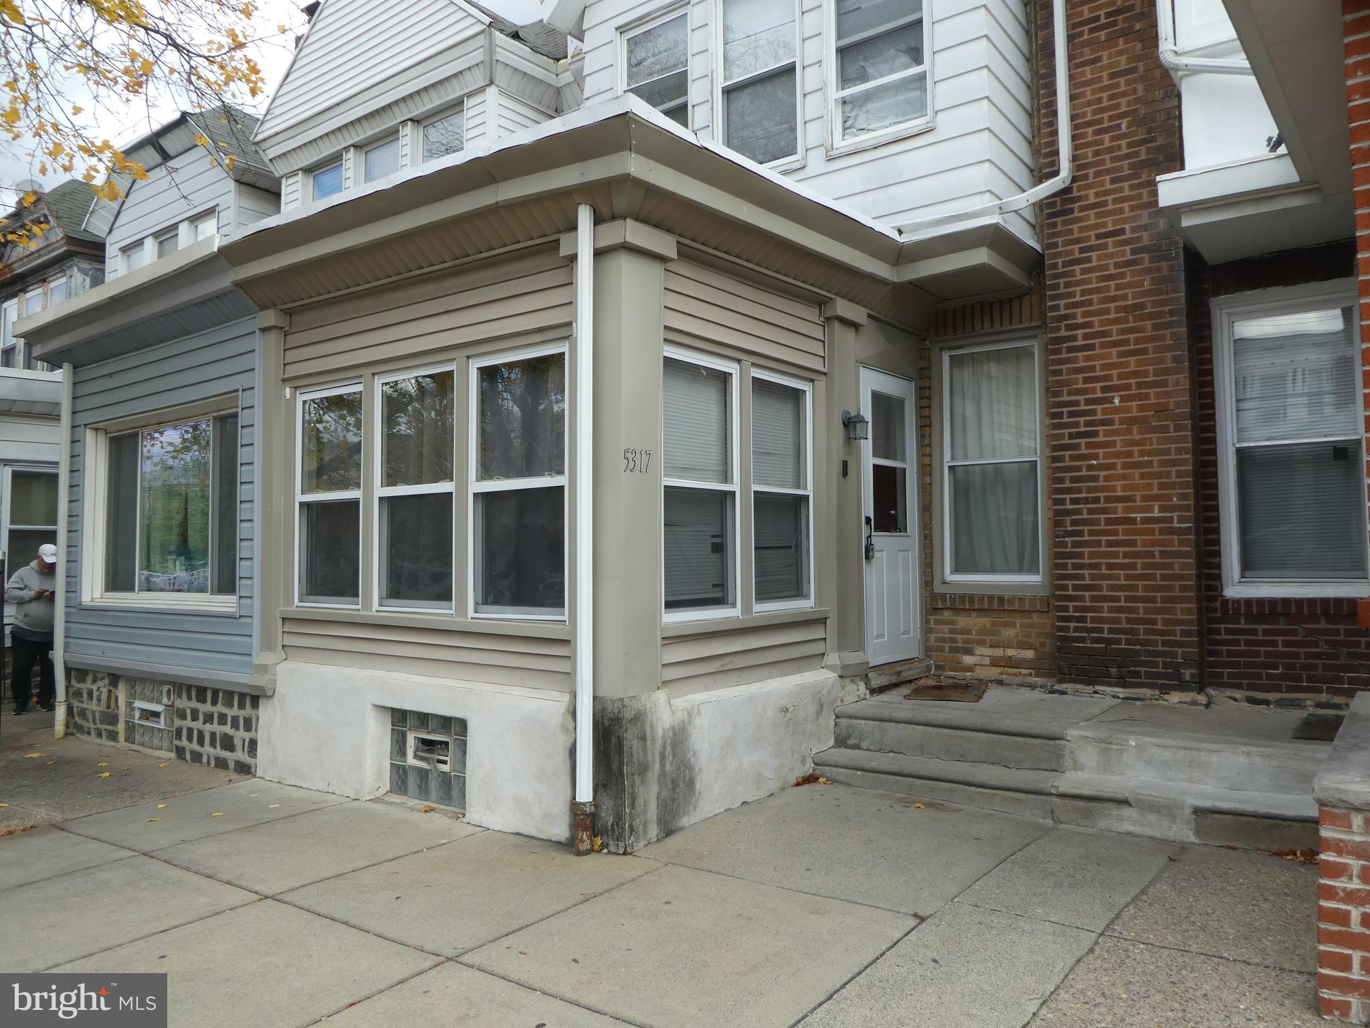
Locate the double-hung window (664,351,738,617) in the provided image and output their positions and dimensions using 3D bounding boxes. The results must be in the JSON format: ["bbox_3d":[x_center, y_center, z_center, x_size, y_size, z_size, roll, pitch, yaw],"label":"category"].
[{"bbox_3d":[0.101,-0.127,5.029,0.070,1.370,0.670,-2,-3,38],"label":"double-hung window"}]

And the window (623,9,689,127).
[{"bbox_3d":[-0.242,-3.293,7.730,0.710,1.470,0.080,-2,-3,36],"label":"window"}]

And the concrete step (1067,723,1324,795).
[{"bbox_3d":[2.574,1.224,4.813,1.200,0.240,0.290,-2,-3,37],"label":"concrete step"}]

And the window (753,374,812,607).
[{"bbox_3d":[0.564,-0.127,5.742,0.100,1.415,0.718,-2,-3,37],"label":"window"}]

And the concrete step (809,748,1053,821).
[{"bbox_3d":[1.406,1.503,5.359,1.380,0.165,0.290,-2,-3,37],"label":"concrete step"}]

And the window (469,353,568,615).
[{"bbox_3d":[-0.843,-0.149,4.962,0.740,1.410,0.100,-2,-3,37],"label":"window"}]

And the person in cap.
[{"bbox_3d":[-6.511,1.131,9.512,0.420,1.680,0.560,-2,-3,38],"label":"person in cap"}]

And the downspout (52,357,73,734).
[{"bbox_3d":[-5.245,0.290,8.042,0.085,3.150,0.100,-2,-3,36],"label":"downspout"}]

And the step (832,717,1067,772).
[{"bbox_3d":[1.547,1.304,5.567,1.380,0.235,0.290,-2,-3,37],"label":"step"}]

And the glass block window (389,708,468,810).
[{"bbox_3d":[-1.411,1.377,5.402,0.731,0.500,0.090,-2,-3,37],"label":"glass block window"}]

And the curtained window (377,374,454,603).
[{"bbox_3d":[-1.526,-0.133,5.473,0.743,1.409,0.100,-2,-3,37],"label":"curtained window"}]

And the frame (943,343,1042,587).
[{"bbox_3d":[2.298,-0.370,7.083,0.711,1.753,0.100,-2,-3,37],"label":"frame"}]

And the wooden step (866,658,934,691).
[{"bbox_3d":[1.495,1.132,6.780,0.150,0.110,1.012,-2,-3,37],"label":"wooden step"}]

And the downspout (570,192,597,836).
[{"bbox_3d":[-0.473,0.039,4.434,0.100,3.040,0.100,0,-3,0],"label":"downspout"}]

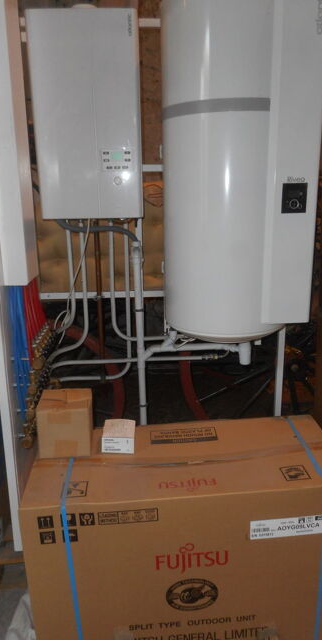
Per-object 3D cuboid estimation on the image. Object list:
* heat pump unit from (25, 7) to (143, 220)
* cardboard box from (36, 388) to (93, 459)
[{"bbox_3d":[-0.313,-0.875,2.085,0.425,0.804,0.360,-2,15,-2],"label":"heat pump unit"},{"bbox_3d":[-0.297,0.325,1.464,0.149,0.158,0.151,-2,15,-4],"label":"cardboard box"}]

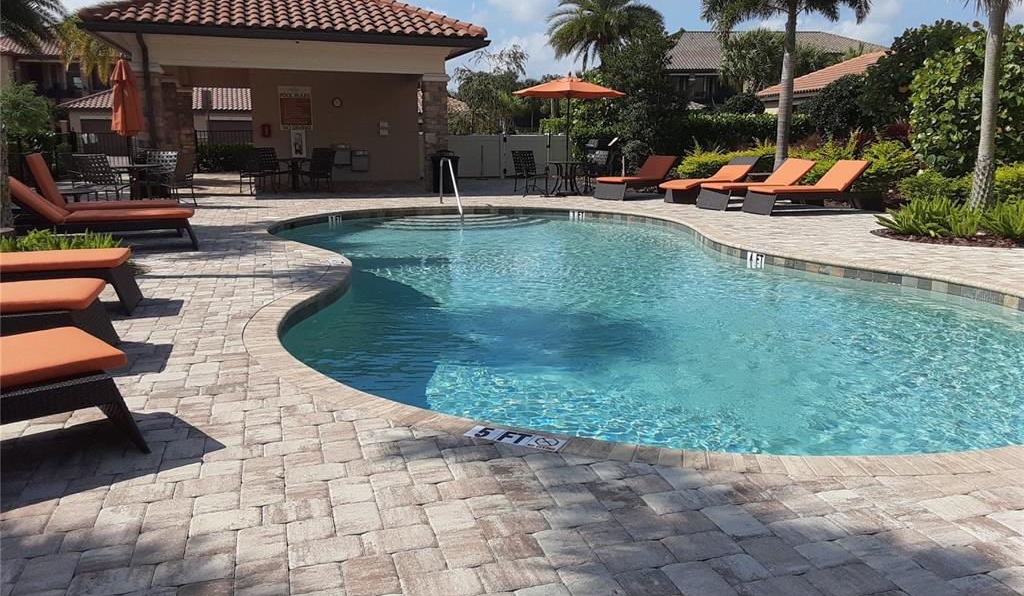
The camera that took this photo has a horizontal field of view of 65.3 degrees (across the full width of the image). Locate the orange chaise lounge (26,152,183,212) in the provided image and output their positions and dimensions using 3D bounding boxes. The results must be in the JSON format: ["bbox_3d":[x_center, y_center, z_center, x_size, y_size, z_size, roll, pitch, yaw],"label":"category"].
[{"bbox_3d":[-5.155,-1.282,10.088,1.750,1.050,0.700,-5,13,-23],"label":"orange chaise lounge"}]

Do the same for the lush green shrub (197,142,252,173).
[{"bbox_3d":[-9.265,-4.563,25.684,2.100,1.000,0.850,-4,13,-16],"label":"lush green shrub"}]

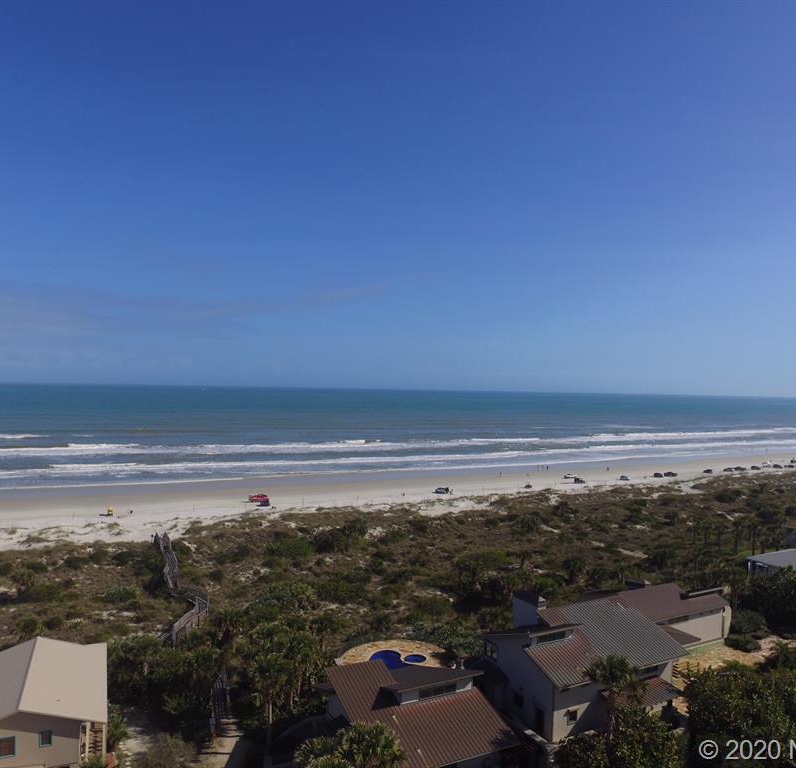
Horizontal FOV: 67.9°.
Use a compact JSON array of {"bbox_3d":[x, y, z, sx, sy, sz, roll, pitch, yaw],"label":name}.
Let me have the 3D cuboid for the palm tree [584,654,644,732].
[{"bbox_3d":[16.377,24.285,44.946,4.400,6.900,4.400,1,-1,-28],"label":"palm tree"}]

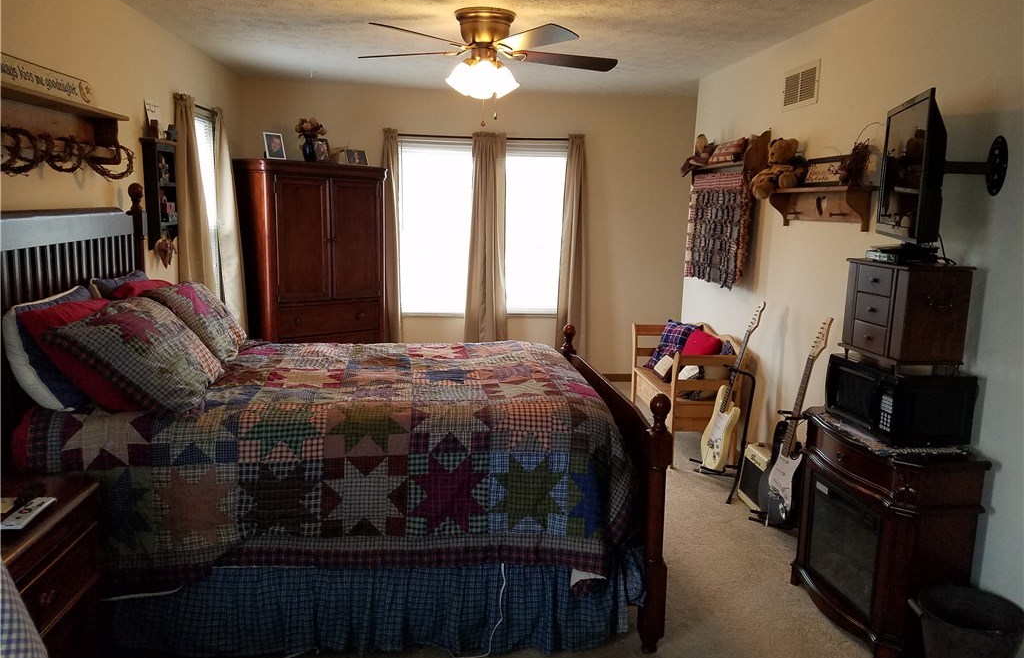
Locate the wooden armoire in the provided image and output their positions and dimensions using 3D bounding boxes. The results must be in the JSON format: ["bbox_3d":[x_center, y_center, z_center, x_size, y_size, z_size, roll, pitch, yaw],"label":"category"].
[{"bbox_3d":[-1.449,-0.297,5.544,0.935,1.732,0.543,-6,12,-39],"label":"wooden armoire"}]

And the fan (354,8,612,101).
[{"bbox_3d":[-0.130,-1.318,3.727,1.294,0.405,1.294,1,10,-6],"label":"fan"}]

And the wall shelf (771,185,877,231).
[{"bbox_3d":[1.439,-0.577,3.649,0.128,0.202,0.835,0,10,-6],"label":"wall shelf"}]

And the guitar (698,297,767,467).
[{"bbox_3d":[1.255,0.319,4.273,0.075,0.985,0.325,18,1,-12],"label":"guitar"}]

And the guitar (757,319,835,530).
[{"bbox_3d":[1.320,0.431,3.530,0.075,0.985,0.325,12,7,-11],"label":"guitar"}]

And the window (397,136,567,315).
[{"bbox_3d":[-0.239,-0.824,6.444,1.415,1.460,0.100,0,10,-6],"label":"window"}]

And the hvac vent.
[{"bbox_3d":[1.475,-1.241,3.948,0.020,0.207,0.385,1,10,-6],"label":"hvac vent"}]

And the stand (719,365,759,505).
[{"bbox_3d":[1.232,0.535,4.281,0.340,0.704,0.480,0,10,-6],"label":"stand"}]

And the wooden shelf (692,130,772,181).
[{"bbox_3d":[1.330,-1.039,4.749,0.148,0.291,0.889,1,10,-6],"label":"wooden shelf"}]

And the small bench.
[{"bbox_3d":[1.124,0.369,5.070,0.443,0.767,1.055,0,10,-6],"label":"small bench"}]

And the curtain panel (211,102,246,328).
[{"bbox_3d":[-1.919,-0.456,5.220,0.138,2.035,0.395,1,10,-6],"label":"curtain panel"}]

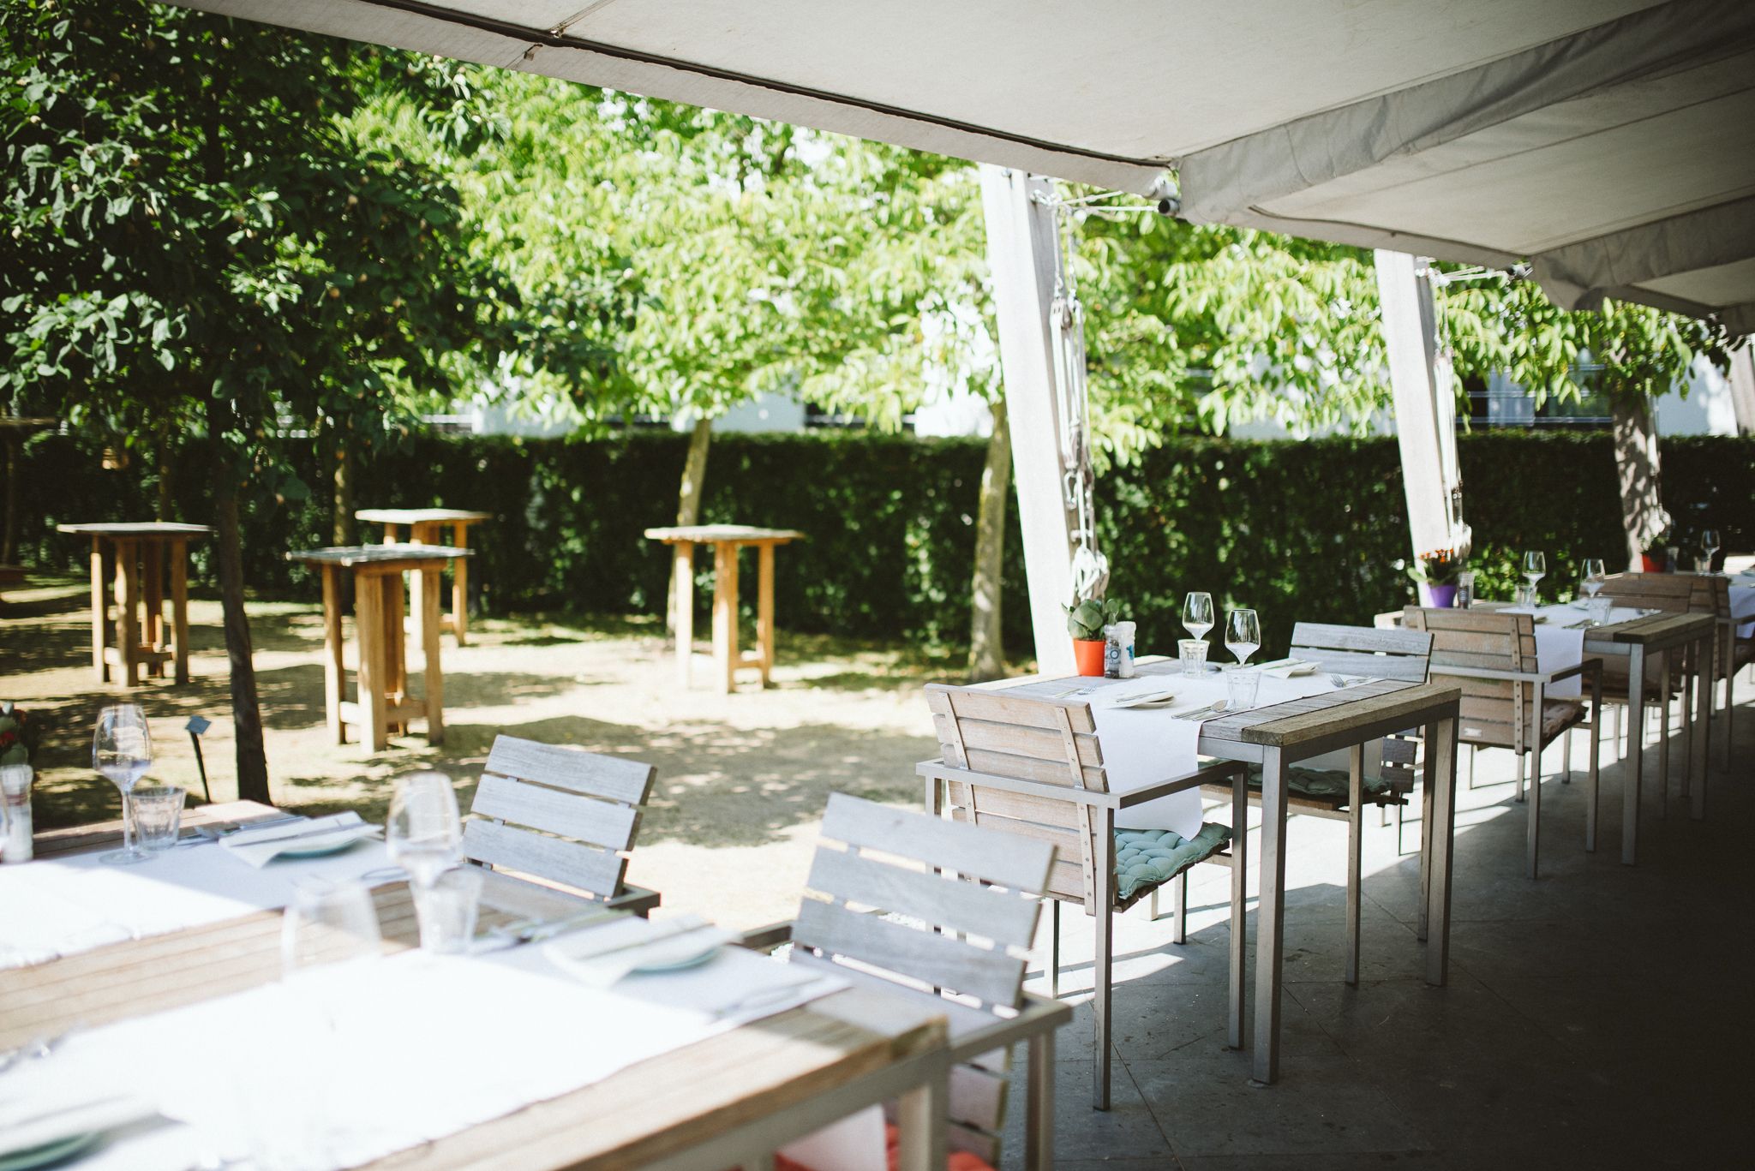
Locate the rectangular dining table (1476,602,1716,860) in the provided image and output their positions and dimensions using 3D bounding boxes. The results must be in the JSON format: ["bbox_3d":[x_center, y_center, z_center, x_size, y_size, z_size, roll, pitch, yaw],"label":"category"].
[{"bbox_3d":[2.414,0.482,6.138,0.885,0.750,0.880,5,7,40],"label":"rectangular dining table"}]

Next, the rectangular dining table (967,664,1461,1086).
[{"bbox_3d":[0.798,0.629,4.215,0.890,0.750,0.910,5,7,40],"label":"rectangular dining table"}]

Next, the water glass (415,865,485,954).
[{"bbox_3d":[-0.507,0.383,2.013,0.082,0.088,0.082,1,5,0],"label":"water glass"}]

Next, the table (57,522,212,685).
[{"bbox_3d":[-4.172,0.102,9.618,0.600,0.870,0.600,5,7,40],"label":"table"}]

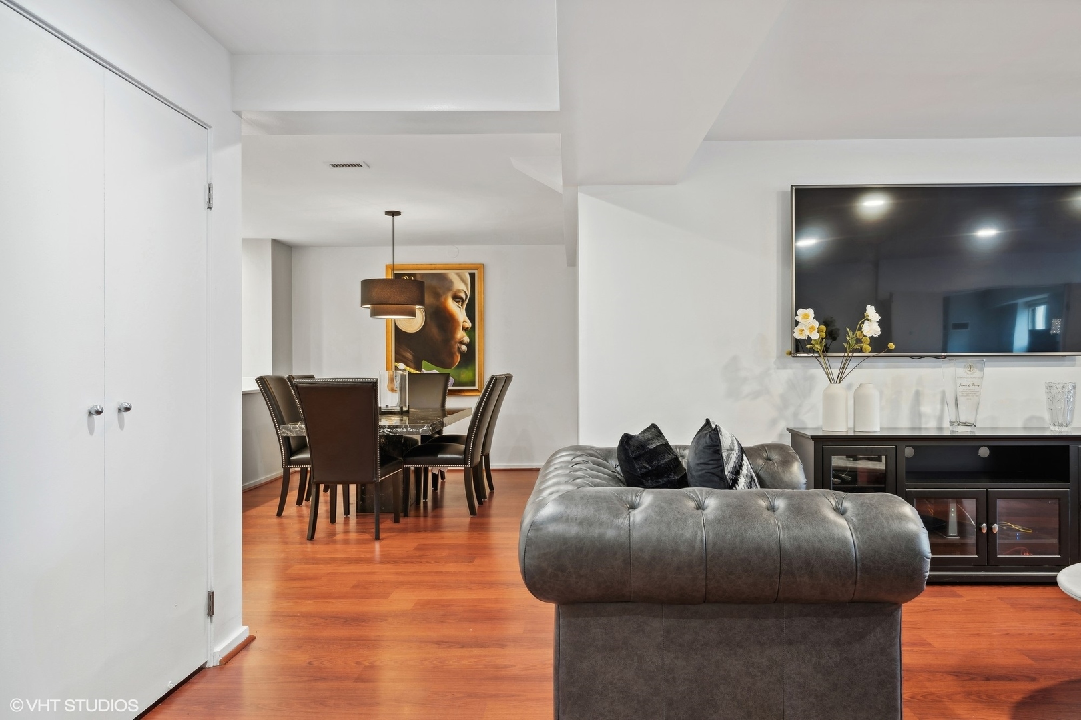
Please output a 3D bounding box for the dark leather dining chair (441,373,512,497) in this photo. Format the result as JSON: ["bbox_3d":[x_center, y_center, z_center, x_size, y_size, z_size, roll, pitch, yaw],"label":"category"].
[{"bbox_3d":[-0.635,0.663,6.428,0.715,1.085,0.525,0,0,4],"label":"dark leather dining chair"}]

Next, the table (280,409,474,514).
[{"bbox_3d":[-1.226,0.827,5.863,1.050,0.755,1.740,0,0,4],"label":"table"}]

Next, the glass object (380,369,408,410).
[{"bbox_3d":[-1.223,0.272,6.062,0.200,0.355,0.200,0,0,4],"label":"glass object"}]

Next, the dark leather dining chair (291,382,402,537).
[{"bbox_3d":[-1.265,0.635,4.840,0.530,1.055,0.695,0,0,0],"label":"dark leather dining chair"}]

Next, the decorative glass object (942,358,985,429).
[{"bbox_3d":[2.287,0.191,3.891,0.155,0.385,0.145,0,0,2],"label":"decorative glass object"}]

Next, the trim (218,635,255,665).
[{"bbox_3d":[-1.245,1.195,2.972,0.020,0.020,0.258,0,0,3],"label":"trim"}]

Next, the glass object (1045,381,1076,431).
[{"bbox_3d":[2.824,0.253,3.924,0.132,0.262,0.132,0,0,2],"label":"glass object"}]

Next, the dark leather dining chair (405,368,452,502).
[{"bbox_3d":[-1.183,0.663,6.925,0.525,1.085,0.715,0,0,4],"label":"dark leather dining chair"}]

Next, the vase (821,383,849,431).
[{"bbox_3d":[1.610,0.258,3.936,0.127,0.257,0.127,0,0,2],"label":"vase"}]

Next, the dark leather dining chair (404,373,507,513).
[{"bbox_3d":[-0.646,0.637,5.554,0.710,1.050,0.515,0,0,4],"label":"dark leather dining chair"}]

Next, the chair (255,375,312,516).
[{"bbox_3d":[-1.813,0.663,5.775,0.715,1.085,0.525,0,0,4],"label":"chair"}]

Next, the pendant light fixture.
[{"bbox_3d":[-1.175,-0.757,5.743,0.505,0.840,0.505,0,0,2],"label":"pendant light fixture"}]

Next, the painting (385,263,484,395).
[{"bbox_3d":[-1.165,-0.333,7.974,1.100,1.446,0.045,0,0,4],"label":"painting"}]

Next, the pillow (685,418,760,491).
[{"bbox_3d":[0.674,0.461,2.635,0.200,0.450,0.450,-10,-1,11],"label":"pillow"}]

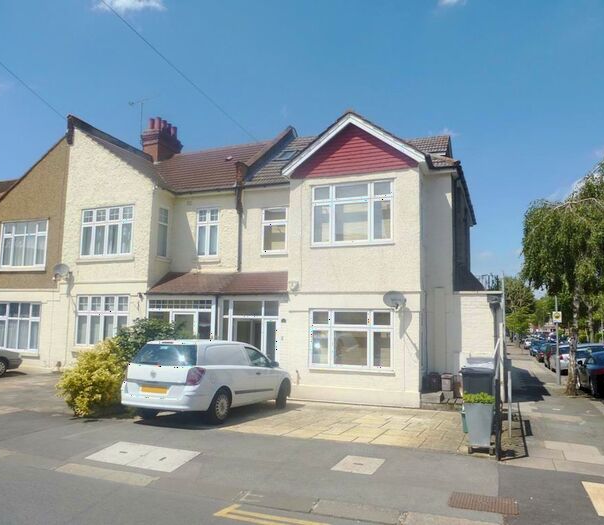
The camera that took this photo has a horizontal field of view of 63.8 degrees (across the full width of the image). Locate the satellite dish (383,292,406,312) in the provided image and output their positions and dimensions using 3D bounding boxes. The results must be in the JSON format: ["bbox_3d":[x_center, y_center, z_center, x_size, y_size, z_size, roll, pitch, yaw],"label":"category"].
[{"bbox_3d":[2.184,0.909,11.456,0.520,0.460,0.380,1,-8,5],"label":"satellite dish"}]

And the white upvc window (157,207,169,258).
[{"bbox_3d":[-4.180,-0.884,14.625,0.110,1.488,0.457,-2,-6,21],"label":"white upvc window"}]

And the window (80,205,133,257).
[{"bbox_3d":[-6.344,-0.992,15.789,2.186,1.615,0.140,-2,-9,23],"label":"window"}]

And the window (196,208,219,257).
[{"bbox_3d":[-2.846,-0.900,14.702,0.740,1.493,0.110,-2,-6,21],"label":"window"}]

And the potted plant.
[{"bbox_3d":[2.655,2.361,7.207,0.460,0.870,0.450,-2,-9,23],"label":"potted plant"}]

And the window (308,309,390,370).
[{"bbox_3d":[1.226,1.939,12.128,2.178,1.495,0.130,-2,-9,23],"label":"window"}]

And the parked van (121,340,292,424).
[{"bbox_3d":[-1.667,2.395,10.370,1.800,1.490,4.500,-2,-9,23],"label":"parked van"}]

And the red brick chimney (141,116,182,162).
[{"bbox_3d":[-6.077,-5.029,21.221,0.900,2.000,1.650,-2,-9,23],"label":"red brick chimney"}]

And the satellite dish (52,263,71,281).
[{"bbox_3d":[-7.245,0.271,14.620,0.480,0.500,0.380,0,-6,1],"label":"satellite dish"}]

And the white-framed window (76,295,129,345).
[{"bbox_3d":[-6.311,1.830,15.355,2.110,1.549,0.150,-2,-9,23],"label":"white-framed window"}]

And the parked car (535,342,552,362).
[{"bbox_3d":[17.942,6.431,34.911,1.760,1.460,4.150,-2,-8,21],"label":"parked car"}]

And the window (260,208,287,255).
[{"bbox_3d":[-0.800,-0.927,14.533,0.864,1.433,0.120,-2,-9,23],"label":"window"}]

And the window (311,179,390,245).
[{"bbox_3d":[1.223,-1.198,12.008,2.051,1.546,0.110,-2,-6,21],"label":"window"}]

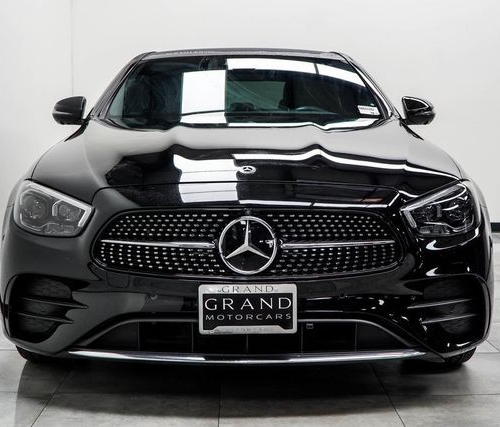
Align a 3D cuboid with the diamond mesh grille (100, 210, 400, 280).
[{"bbox_3d":[-0.011,0.093,2.273,1.020,0.225,0.150,0,7,-1],"label":"diamond mesh grille"}]

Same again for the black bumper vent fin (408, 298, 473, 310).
[{"bbox_3d":[0.661,0.316,2.401,0.270,0.030,0.070,-3,7,-22],"label":"black bumper vent fin"}]

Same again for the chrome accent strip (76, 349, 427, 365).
[{"bbox_3d":[-0.012,0.470,2.298,1.210,0.045,0.130,0,7,-1],"label":"chrome accent strip"}]

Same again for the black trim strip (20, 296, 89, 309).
[{"bbox_3d":[-0.685,0.311,2.400,0.275,0.030,0.070,3,7,20],"label":"black trim strip"}]

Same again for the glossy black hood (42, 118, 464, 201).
[{"bbox_3d":[-0.018,-0.231,2.924,1.630,0.280,1.290,0,7,-1],"label":"glossy black hood"}]

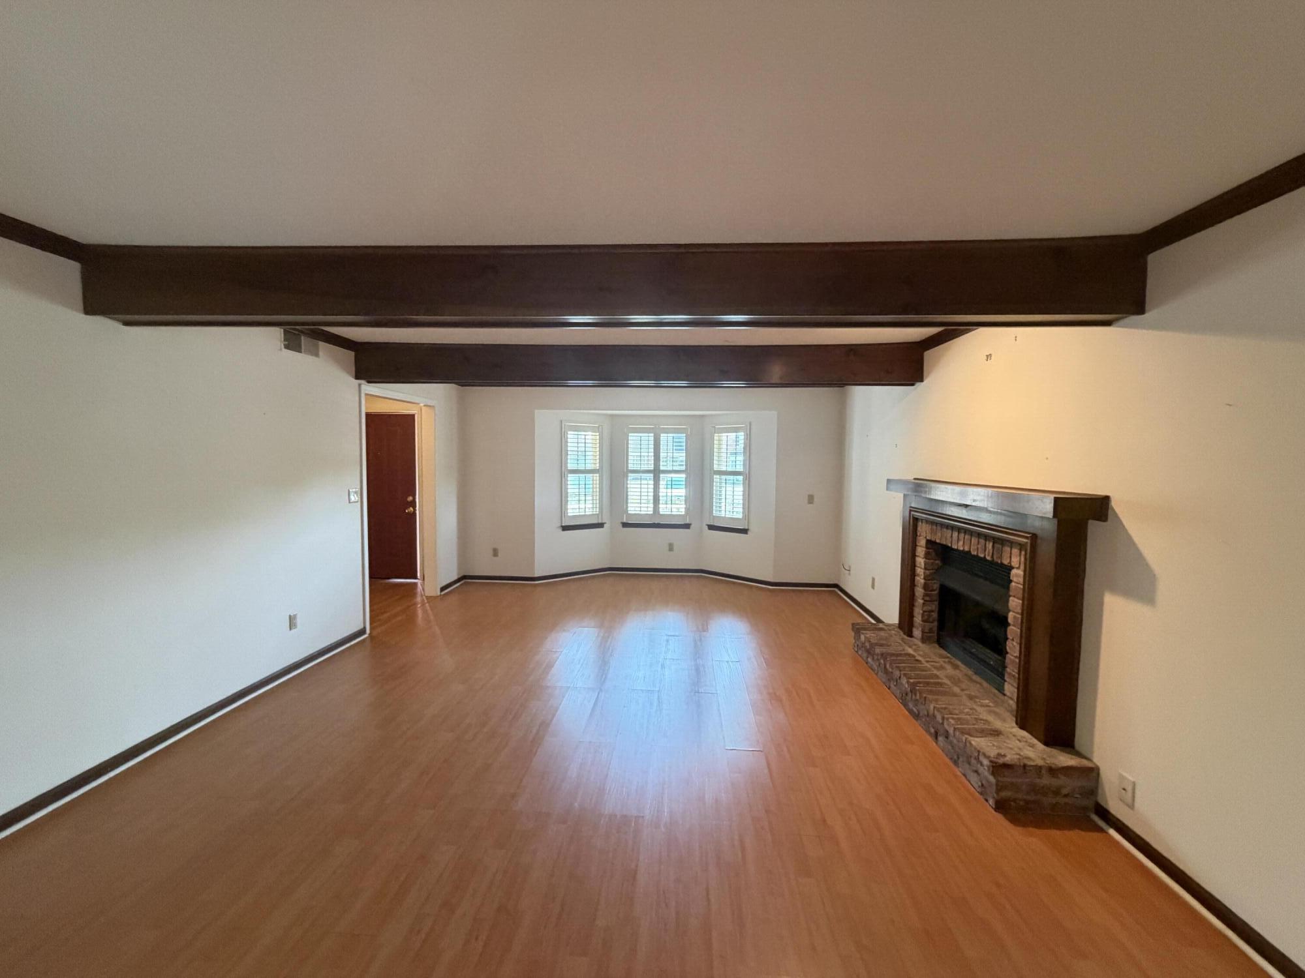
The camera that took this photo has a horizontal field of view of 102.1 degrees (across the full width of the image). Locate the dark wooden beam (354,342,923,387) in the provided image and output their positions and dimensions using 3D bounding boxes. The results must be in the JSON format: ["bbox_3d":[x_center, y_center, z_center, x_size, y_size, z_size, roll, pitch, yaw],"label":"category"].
[{"bbox_3d":[-0.172,-1.011,4.289,4.495,0.313,0.180,1,3,3],"label":"dark wooden beam"}]

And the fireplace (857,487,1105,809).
[{"bbox_3d":[1.779,0.669,3.228,0.445,1.395,1.955,1,3,3],"label":"fireplace"}]

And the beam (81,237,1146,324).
[{"bbox_3d":[-0.282,-0.896,2.343,4.495,0.310,0.195,1,3,3],"label":"beam"}]

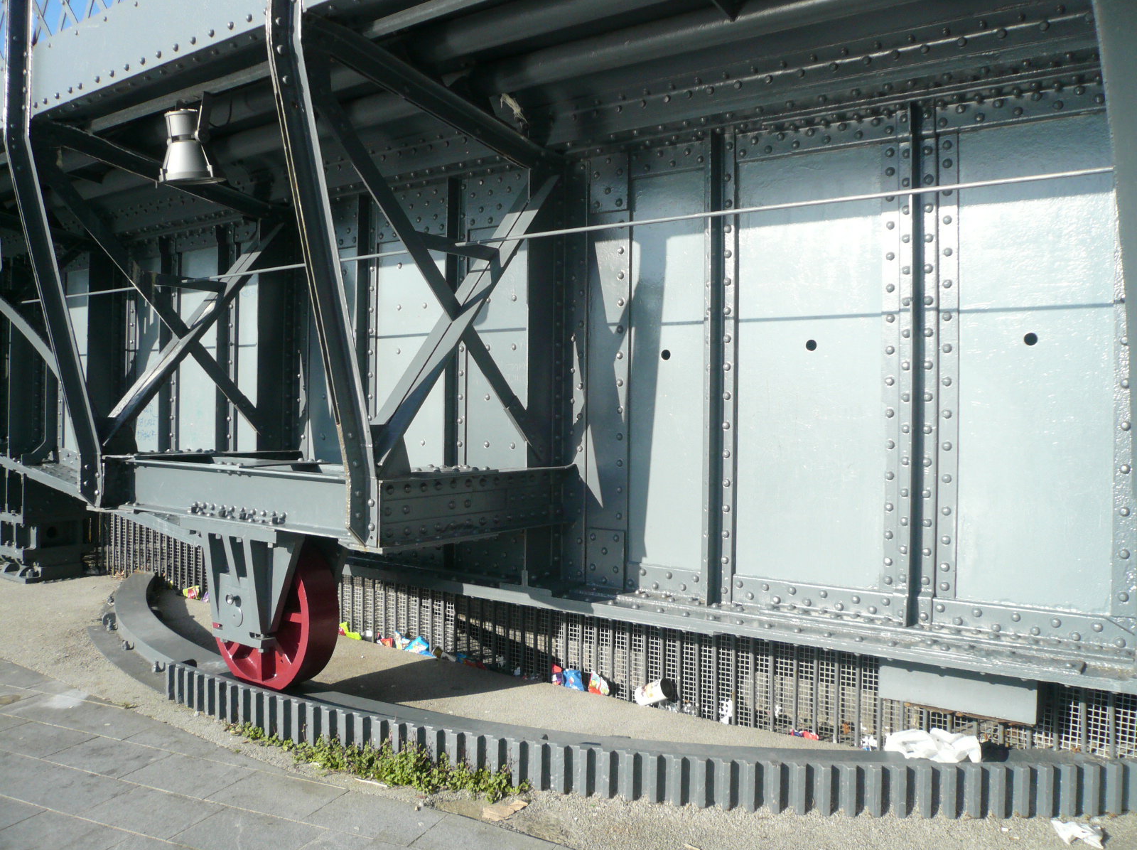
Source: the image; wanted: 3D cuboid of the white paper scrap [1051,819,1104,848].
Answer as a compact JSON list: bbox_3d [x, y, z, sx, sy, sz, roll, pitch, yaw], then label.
[{"bbox_3d":[1.894,1.504,3.412,0.175,0.045,0.150,1,0,12],"label":"white paper scrap"}]

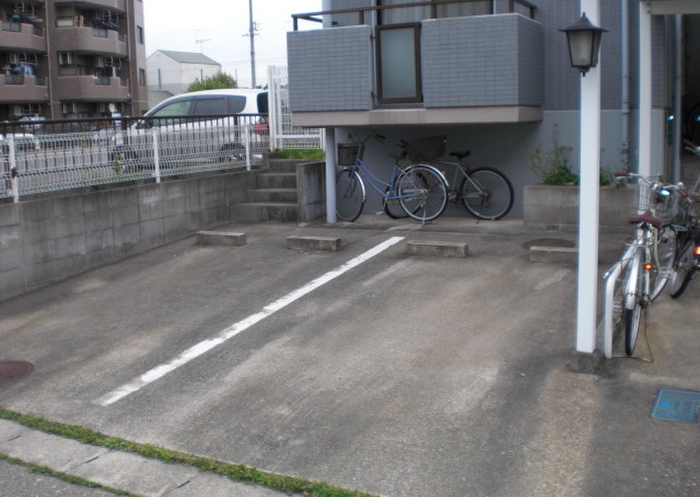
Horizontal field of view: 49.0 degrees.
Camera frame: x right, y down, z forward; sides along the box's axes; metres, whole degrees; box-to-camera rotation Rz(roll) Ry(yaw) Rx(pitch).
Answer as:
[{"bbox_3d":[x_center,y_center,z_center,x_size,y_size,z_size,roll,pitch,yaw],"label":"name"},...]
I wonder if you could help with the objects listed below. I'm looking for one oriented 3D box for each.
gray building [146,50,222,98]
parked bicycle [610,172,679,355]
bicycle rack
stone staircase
[{"bbox_3d":[-16.708,-15.616,76.463,5.400,7.777,6.400,4,11,28],"label":"gray building"},{"bbox_3d":[2.022,0.068,5.203,0.560,1.040,1.770,4,11,27],"label":"parked bicycle"},{"bbox_3d":[1.770,0.326,5.066,0.060,0.600,0.750,4,11,28],"label":"bicycle rack"},{"bbox_3d":[-0.900,-0.811,10.656,0.850,0.780,1.050,3,11,23],"label":"stone staircase"}]

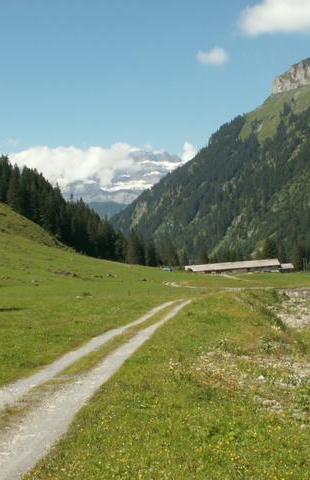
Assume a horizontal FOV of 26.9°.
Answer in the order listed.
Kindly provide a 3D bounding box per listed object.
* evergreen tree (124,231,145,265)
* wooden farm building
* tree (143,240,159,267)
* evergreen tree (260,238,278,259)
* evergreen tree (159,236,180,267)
[{"bbox_3d":[-8.588,3.523,285.000,8.368,15.415,8.368,-3,-3,0],"label":"evergreen tree"},{"bbox_3d":[32.123,10.264,246.000,39.500,5.700,12.500,-2,-3,-11],"label":"wooden farm building"},{"bbox_3d":[-1.542,6.166,285.000,6.694,11.892,6.694,-3,-3,0],"label":"tree"},{"bbox_3d":[46.480,6.143,265.000,7.003,13.514,7.003,-3,-3,0],"label":"evergreen tree"},{"bbox_3d":[6.274,5.409,280.000,8.221,13.846,8.221,-3,-3,0],"label":"evergreen tree"}]

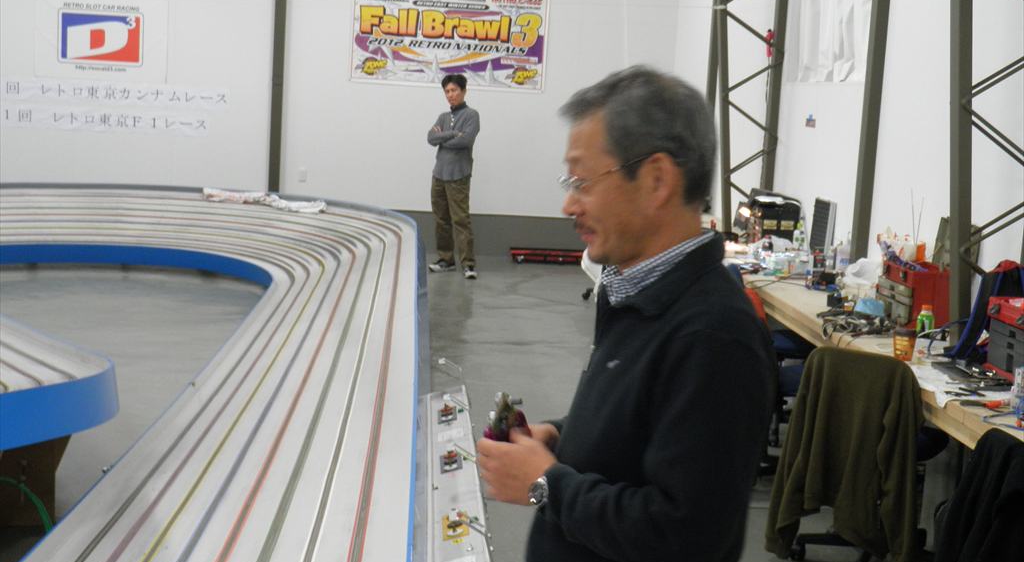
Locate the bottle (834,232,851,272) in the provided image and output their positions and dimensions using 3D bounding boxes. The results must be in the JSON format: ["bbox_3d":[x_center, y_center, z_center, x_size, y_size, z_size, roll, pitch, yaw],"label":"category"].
[{"bbox_3d":[1.859,-0.164,8.140,0.070,0.215,0.070,3,8,-5],"label":"bottle"}]

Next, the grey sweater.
[{"bbox_3d":[-0.484,-1.160,12.160,0.420,0.660,0.300,5,8,15],"label":"grey sweater"}]

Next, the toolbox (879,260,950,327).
[{"bbox_3d":[1.781,0.056,6.442,0.185,0.250,0.390,3,8,-5],"label":"toolbox"}]

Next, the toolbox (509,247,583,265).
[{"bbox_3d":[0.329,-0.225,13.456,0.670,0.125,0.280,3,8,-5],"label":"toolbox"}]

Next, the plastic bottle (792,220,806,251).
[{"bbox_3d":[1.753,-0.275,8.825,0.070,0.195,0.065,3,8,-5],"label":"plastic bottle"}]

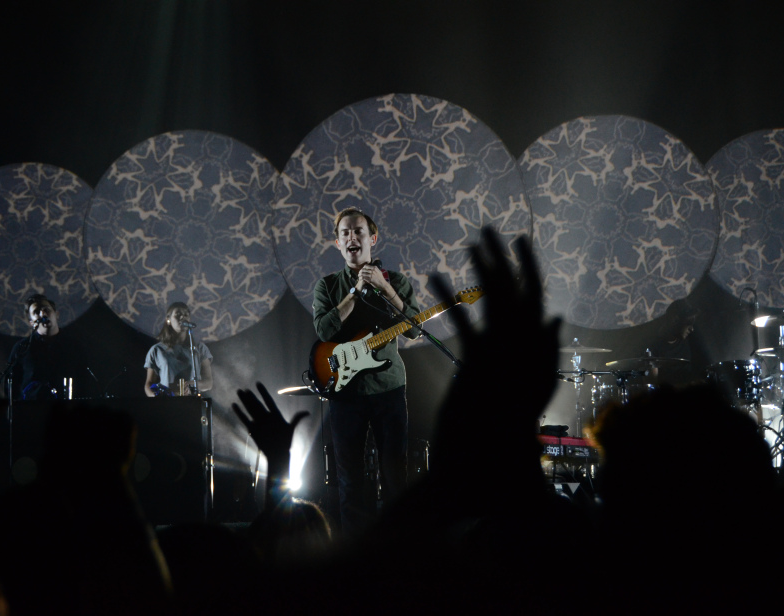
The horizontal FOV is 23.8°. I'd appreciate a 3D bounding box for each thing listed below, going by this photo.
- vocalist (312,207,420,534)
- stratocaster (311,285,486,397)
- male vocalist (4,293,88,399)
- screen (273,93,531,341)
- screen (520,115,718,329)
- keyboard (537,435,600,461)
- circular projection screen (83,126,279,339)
[{"bbox_3d":[-0.119,0.439,8.590,0.520,1.810,0.450,-2,-4,6],"label":"vocalist"},{"bbox_3d":[0.034,0.107,8.450,0.980,0.325,0.080,-27,-31,6],"label":"stratocaster"},{"bbox_3d":[-2.413,0.736,12.944,0.550,1.680,0.400,-2,-4,-3],"label":"male vocalist"},{"bbox_3d":[0.089,-0.736,15.800,2.200,2.200,0.070,-2,-4,0],"label":"screen"},{"bbox_3d":[1.868,-0.736,15.800,1.820,1.820,0.070,-2,-4,0],"label":"screen"},{"bbox_3d":[1.071,0.893,11.800,0.330,0.125,1.200,0,-4,-30],"label":"keyboard"},{"bbox_3d":[-1.715,-0.617,15.800,1.790,1.790,0.070,-2,-4,0],"label":"circular projection screen"}]

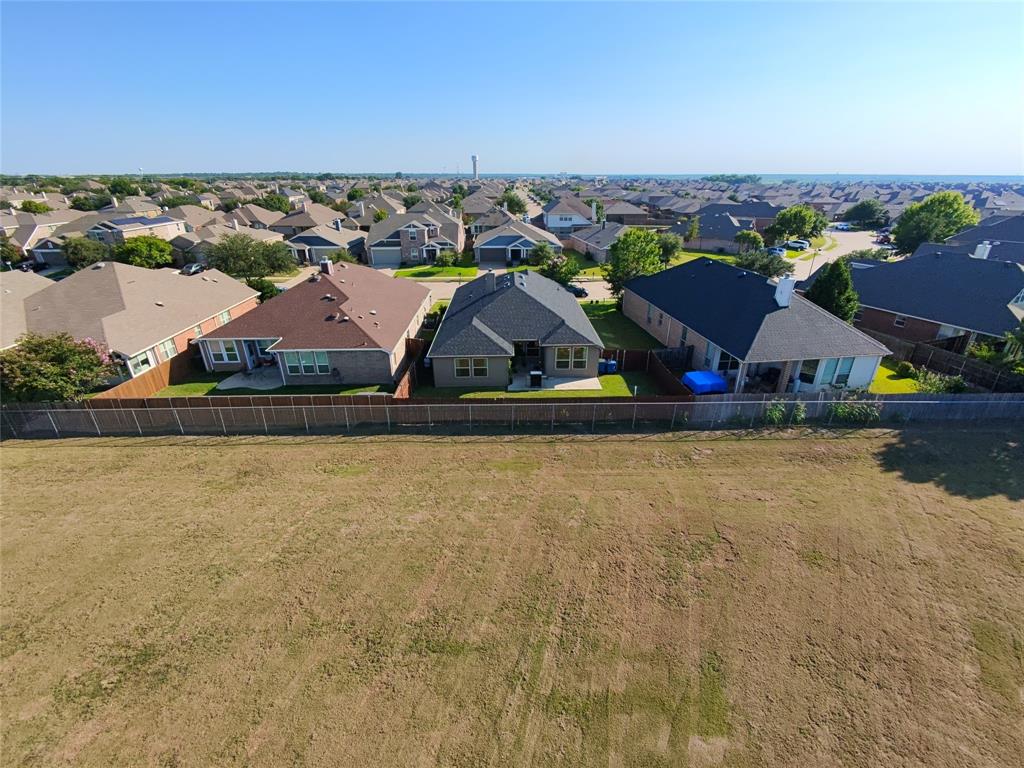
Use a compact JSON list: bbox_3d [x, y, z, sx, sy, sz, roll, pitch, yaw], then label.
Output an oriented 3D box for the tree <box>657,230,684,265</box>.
[{"bbox_3d":[25.038,-21.668,76.772,4.200,5.700,4.200,0,24,0],"label":"tree"}]

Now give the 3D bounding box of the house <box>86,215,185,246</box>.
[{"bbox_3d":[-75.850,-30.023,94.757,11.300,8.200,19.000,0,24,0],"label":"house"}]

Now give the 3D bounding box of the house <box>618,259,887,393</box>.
[{"bbox_3d":[19.464,-7.286,42.571,11.600,7.000,23.400,-3,24,-8],"label":"house"}]

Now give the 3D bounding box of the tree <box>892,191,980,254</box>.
[{"bbox_3d":[86.580,-32.190,94.480,13.300,11.800,13.300,0,24,0],"label":"tree"}]

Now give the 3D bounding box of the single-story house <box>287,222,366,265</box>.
[{"bbox_3d":[-34.023,-27.359,89.604,12.200,6.200,18.000,0,24,0],"label":"single-story house"}]

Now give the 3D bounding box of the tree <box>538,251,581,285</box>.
[{"bbox_3d":[7.140,-17.240,69.470,5.800,4.400,5.800,0,24,0],"label":"tree"}]

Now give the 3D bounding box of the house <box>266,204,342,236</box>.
[{"bbox_3d":[-53.890,-44.140,126.530,12.200,7.000,23.500,0,24,0],"label":"house"}]

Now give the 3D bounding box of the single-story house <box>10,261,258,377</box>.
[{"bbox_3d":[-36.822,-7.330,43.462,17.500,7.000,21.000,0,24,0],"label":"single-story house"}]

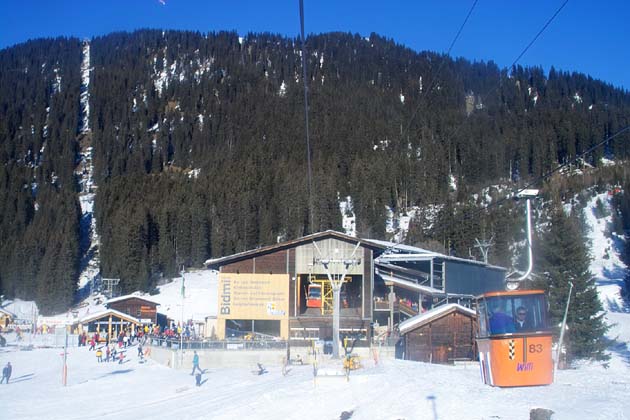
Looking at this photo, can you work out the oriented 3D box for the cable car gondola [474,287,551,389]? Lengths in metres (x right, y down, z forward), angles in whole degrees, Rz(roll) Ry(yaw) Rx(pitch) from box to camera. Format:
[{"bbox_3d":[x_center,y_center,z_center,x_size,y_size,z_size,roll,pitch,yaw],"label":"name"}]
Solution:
[{"bbox_3d":[3.650,2.320,14.000,1.130,1.740,1.300,-3,-5,0],"label":"cable car gondola"}]

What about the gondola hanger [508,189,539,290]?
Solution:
[{"bbox_3d":[3.870,0.550,14.050,0.540,1.880,0.360,-3,-5,0],"label":"gondola hanger"}]

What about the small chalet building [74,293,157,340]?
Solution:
[{"bbox_3d":[-27.100,15.000,104.000,10.000,6.100,9.000,1,-5,-6],"label":"small chalet building"}]

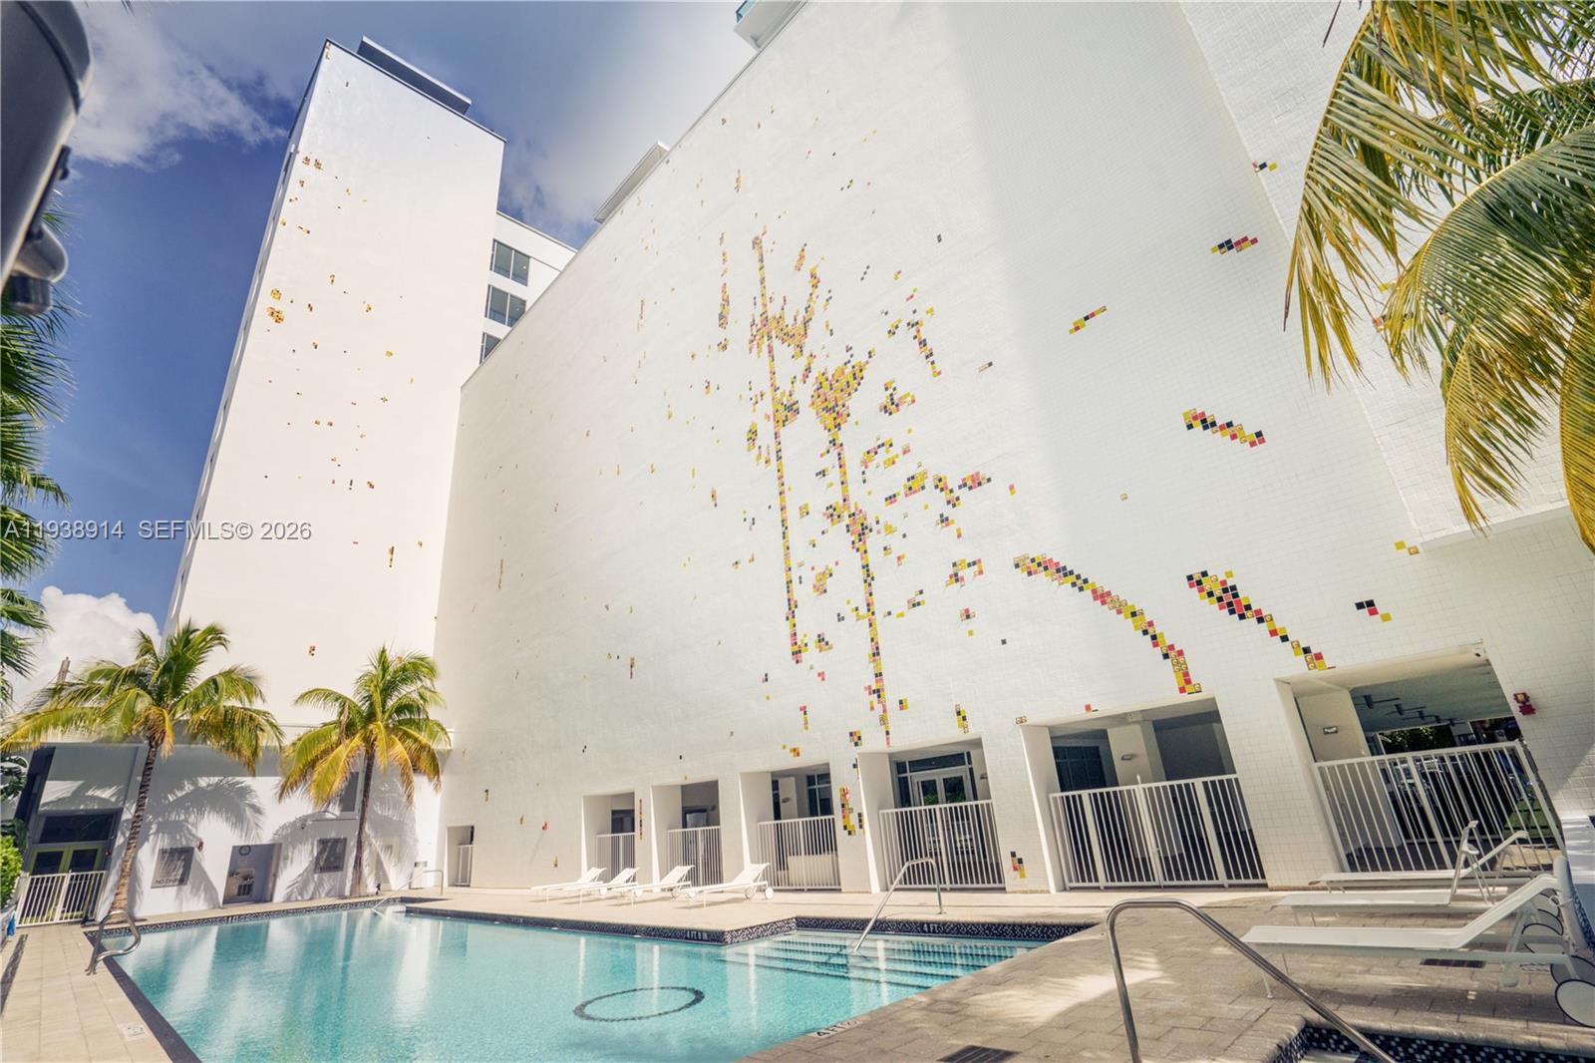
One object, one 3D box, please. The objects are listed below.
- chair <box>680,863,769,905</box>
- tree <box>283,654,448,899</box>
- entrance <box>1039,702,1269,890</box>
[{"bbox_3d":[-1.446,7.367,14.772,1.920,0.710,0.670,17,-30,-43],"label":"chair"},{"bbox_3d":[-16.426,8.962,27.215,5.700,9.300,5.300,17,-30,-43],"label":"tree"},{"bbox_3d":[5.544,4.309,11.519,0.600,2.680,3.220,17,-30,-43],"label":"entrance"}]

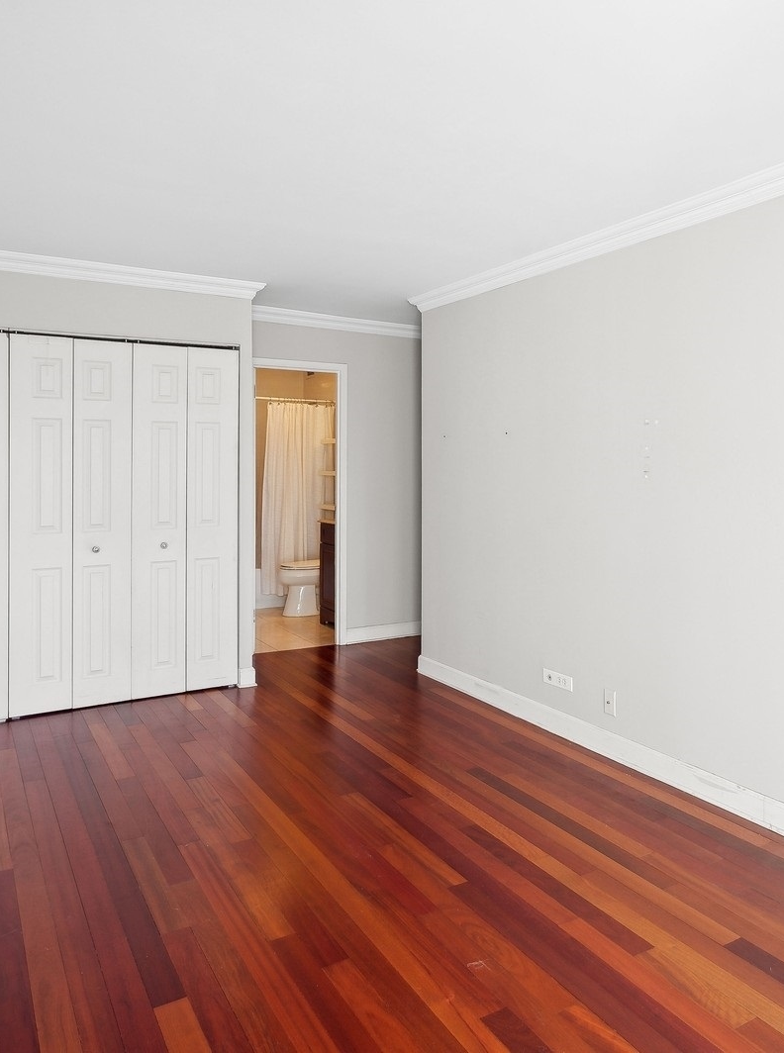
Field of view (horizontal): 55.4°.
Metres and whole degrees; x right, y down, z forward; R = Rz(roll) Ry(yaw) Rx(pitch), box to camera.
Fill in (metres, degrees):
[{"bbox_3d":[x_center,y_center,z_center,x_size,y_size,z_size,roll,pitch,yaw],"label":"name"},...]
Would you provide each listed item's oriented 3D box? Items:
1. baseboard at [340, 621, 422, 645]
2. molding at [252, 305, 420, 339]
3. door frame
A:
[{"bbox_3d":[-0.045,0.838,5.862,0.667,0.123,0.022,-2,5,-30],"label":"baseboard"},{"bbox_3d":[-0.396,-1.482,5.452,1.508,0.089,0.067,-2,5,-30],"label":"molding"},{"bbox_3d":[-0.683,-0.135,5.483,0.754,2.113,0.120,-2,5,-30],"label":"door frame"}]

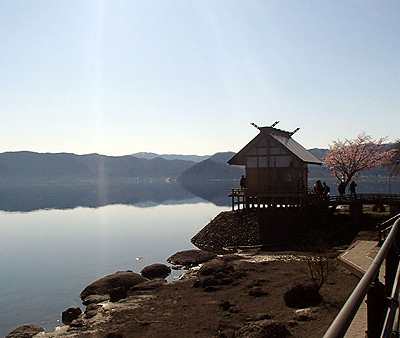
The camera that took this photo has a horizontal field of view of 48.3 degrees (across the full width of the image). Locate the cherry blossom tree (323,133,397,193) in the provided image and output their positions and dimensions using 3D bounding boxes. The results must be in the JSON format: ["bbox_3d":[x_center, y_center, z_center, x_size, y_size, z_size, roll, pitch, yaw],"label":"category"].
[{"bbox_3d":[14.675,-0.138,41.014,6.700,6.440,6.200,0,-1,0],"label":"cherry blossom tree"}]

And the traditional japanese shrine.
[{"bbox_3d":[6.249,-0.147,36.014,5.980,6.640,6.050,-1,-2,28],"label":"traditional japanese shrine"}]

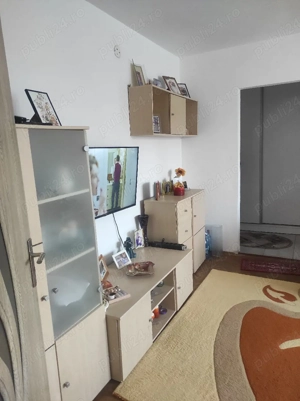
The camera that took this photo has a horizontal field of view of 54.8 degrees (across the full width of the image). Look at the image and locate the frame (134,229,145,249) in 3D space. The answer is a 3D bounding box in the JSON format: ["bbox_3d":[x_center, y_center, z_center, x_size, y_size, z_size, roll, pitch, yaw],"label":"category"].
[{"bbox_3d":[-0.110,0.393,2.947,0.093,0.181,0.025,-10,7,-34],"label":"frame"}]

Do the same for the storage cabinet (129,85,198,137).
[{"bbox_3d":[0.213,-0.941,3.226,0.246,0.434,1.246,3,12,28],"label":"storage cabinet"}]

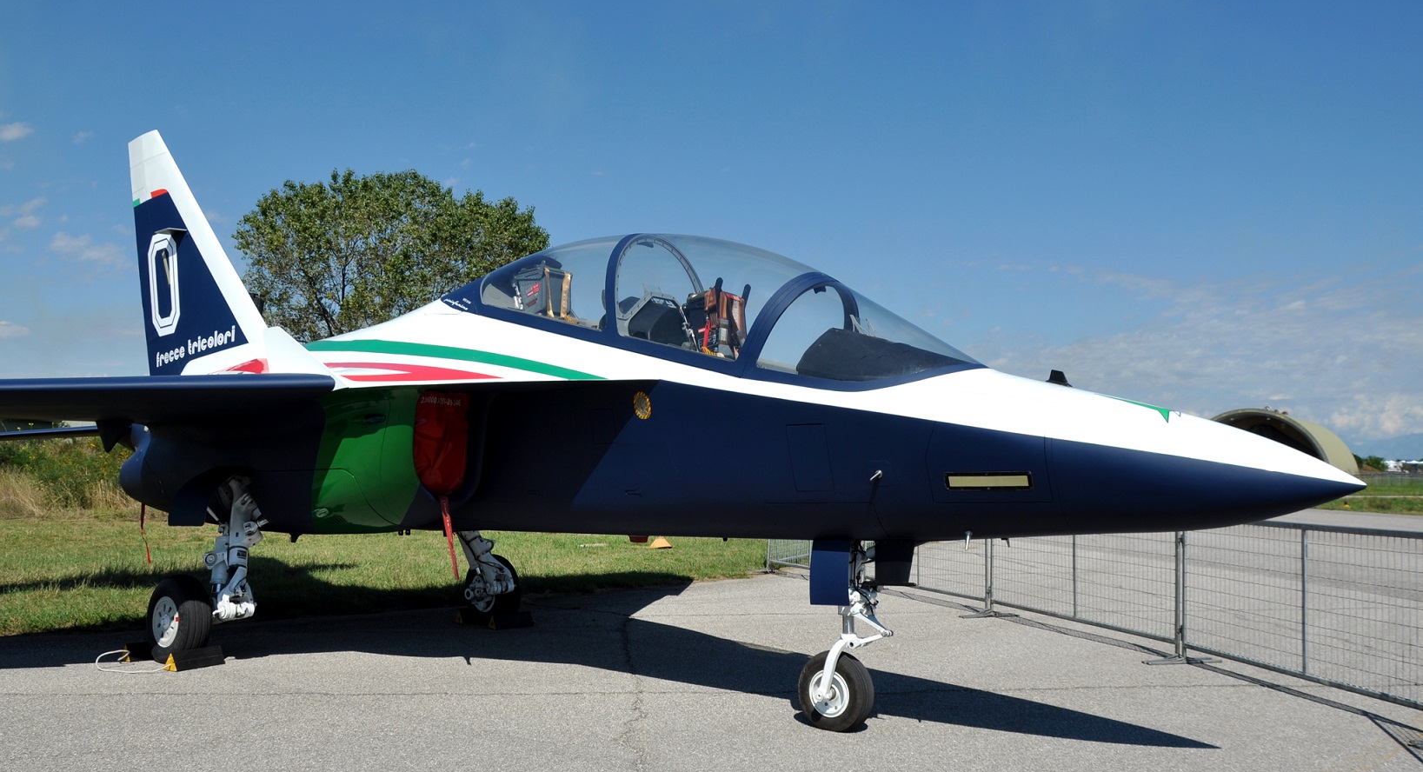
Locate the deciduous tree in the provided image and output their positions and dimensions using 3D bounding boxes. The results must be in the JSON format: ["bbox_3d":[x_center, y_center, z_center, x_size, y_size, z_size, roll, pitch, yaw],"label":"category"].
[{"bbox_3d":[-9.290,-1.355,30.128,8.937,9.660,8.490,3,-5,-17],"label":"deciduous tree"}]

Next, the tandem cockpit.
[{"bbox_3d":[-0.321,-0.456,6.674,4.220,1.040,1.000,-2,-6,37],"label":"tandem cockpit"}]

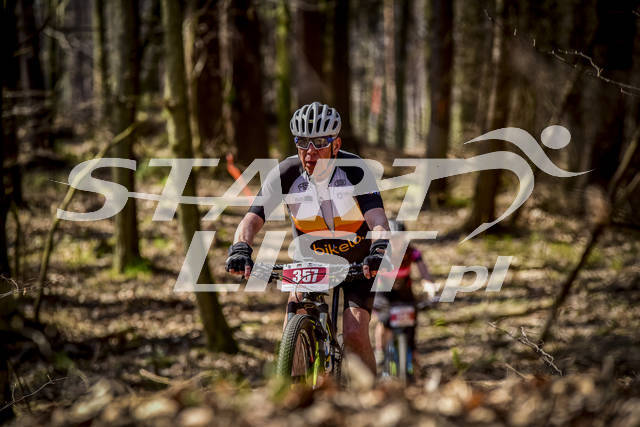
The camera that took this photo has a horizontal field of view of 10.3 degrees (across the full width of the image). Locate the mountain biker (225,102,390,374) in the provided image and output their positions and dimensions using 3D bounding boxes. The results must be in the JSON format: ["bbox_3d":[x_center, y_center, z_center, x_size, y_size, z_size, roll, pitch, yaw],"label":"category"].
[{"bbox_3d":[-0.020,0.235,15.500,0.710,1.450,0.870,0,0,9],"label":"mountain biker"}]

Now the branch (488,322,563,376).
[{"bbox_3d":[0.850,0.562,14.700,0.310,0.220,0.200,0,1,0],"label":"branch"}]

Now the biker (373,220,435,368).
[{"bbox_3d":[0.692,0.798,30.200,0.630,1.450,0.850,0,0,-4],"label":"biker"}]

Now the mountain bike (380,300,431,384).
[{"bbox_3d":[0.660,1.200,28.800,0.700,1.030,1.780,0,-1,-5],"label":"mountain bike"}]

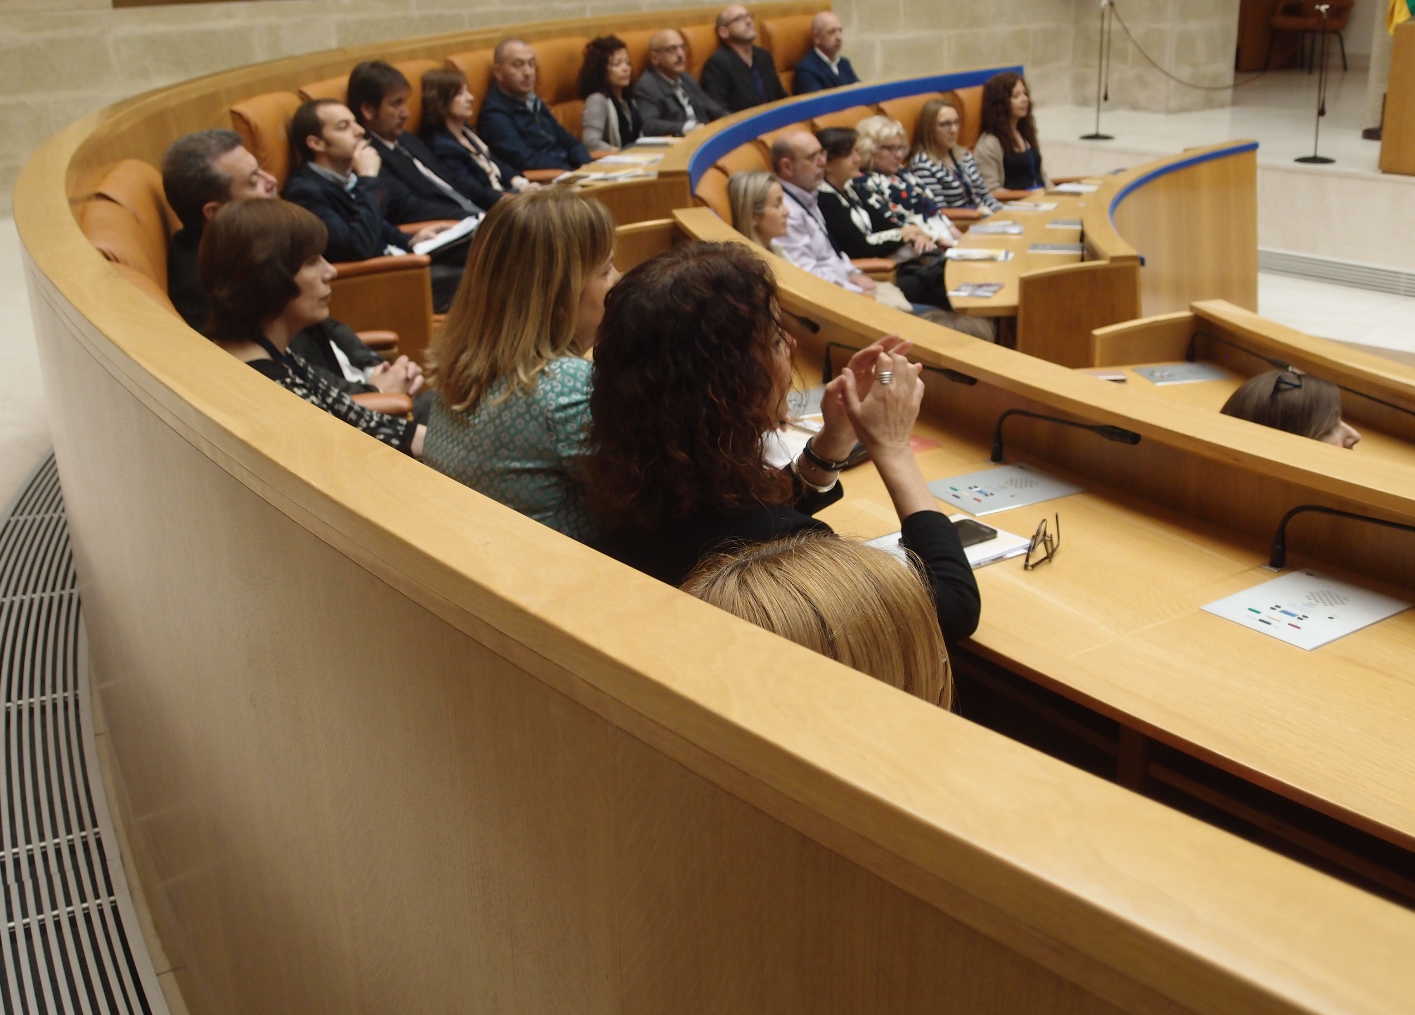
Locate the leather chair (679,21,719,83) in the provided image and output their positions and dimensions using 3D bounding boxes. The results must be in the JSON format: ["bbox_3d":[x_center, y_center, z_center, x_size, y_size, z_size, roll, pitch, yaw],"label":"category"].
[{"bbox_3d":[0.290,-2.286,9.380,0.740,1.200,0.680,14,25,36],"label":"leather chair"}]

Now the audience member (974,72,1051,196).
[{"bbox_3d":[1.578,-1.422,7.398,0.820,1.250,0.500,13,25,35],"label":"audience member"}]

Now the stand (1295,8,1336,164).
[{"bbox_3d":[3.856,-2.656,9.727,0.275,0.943,0.275,5,21,20],"label":"stand"}]

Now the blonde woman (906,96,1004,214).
[{"bbox_3d":[1.407,-1.532,8.205,0.780,1.210,0.500,13,24,34],"label":"blonde woman"}]

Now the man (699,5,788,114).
[{"bbox_3d":[0.360,-2.109,8.779,0.540,1.376,0.800,-20,27,-40],"label":"man"}]

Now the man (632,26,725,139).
[{"bbox_3d":[0.012,-1.905,8.390,0.800,1.290,0.530,16,27,39],"label":"man"}]

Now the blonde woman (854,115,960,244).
[{"bbox_3d":[0.896,-0.968,6.298,0.820,1.201,0.520,11,24,33],"label":"blonde woman"}]

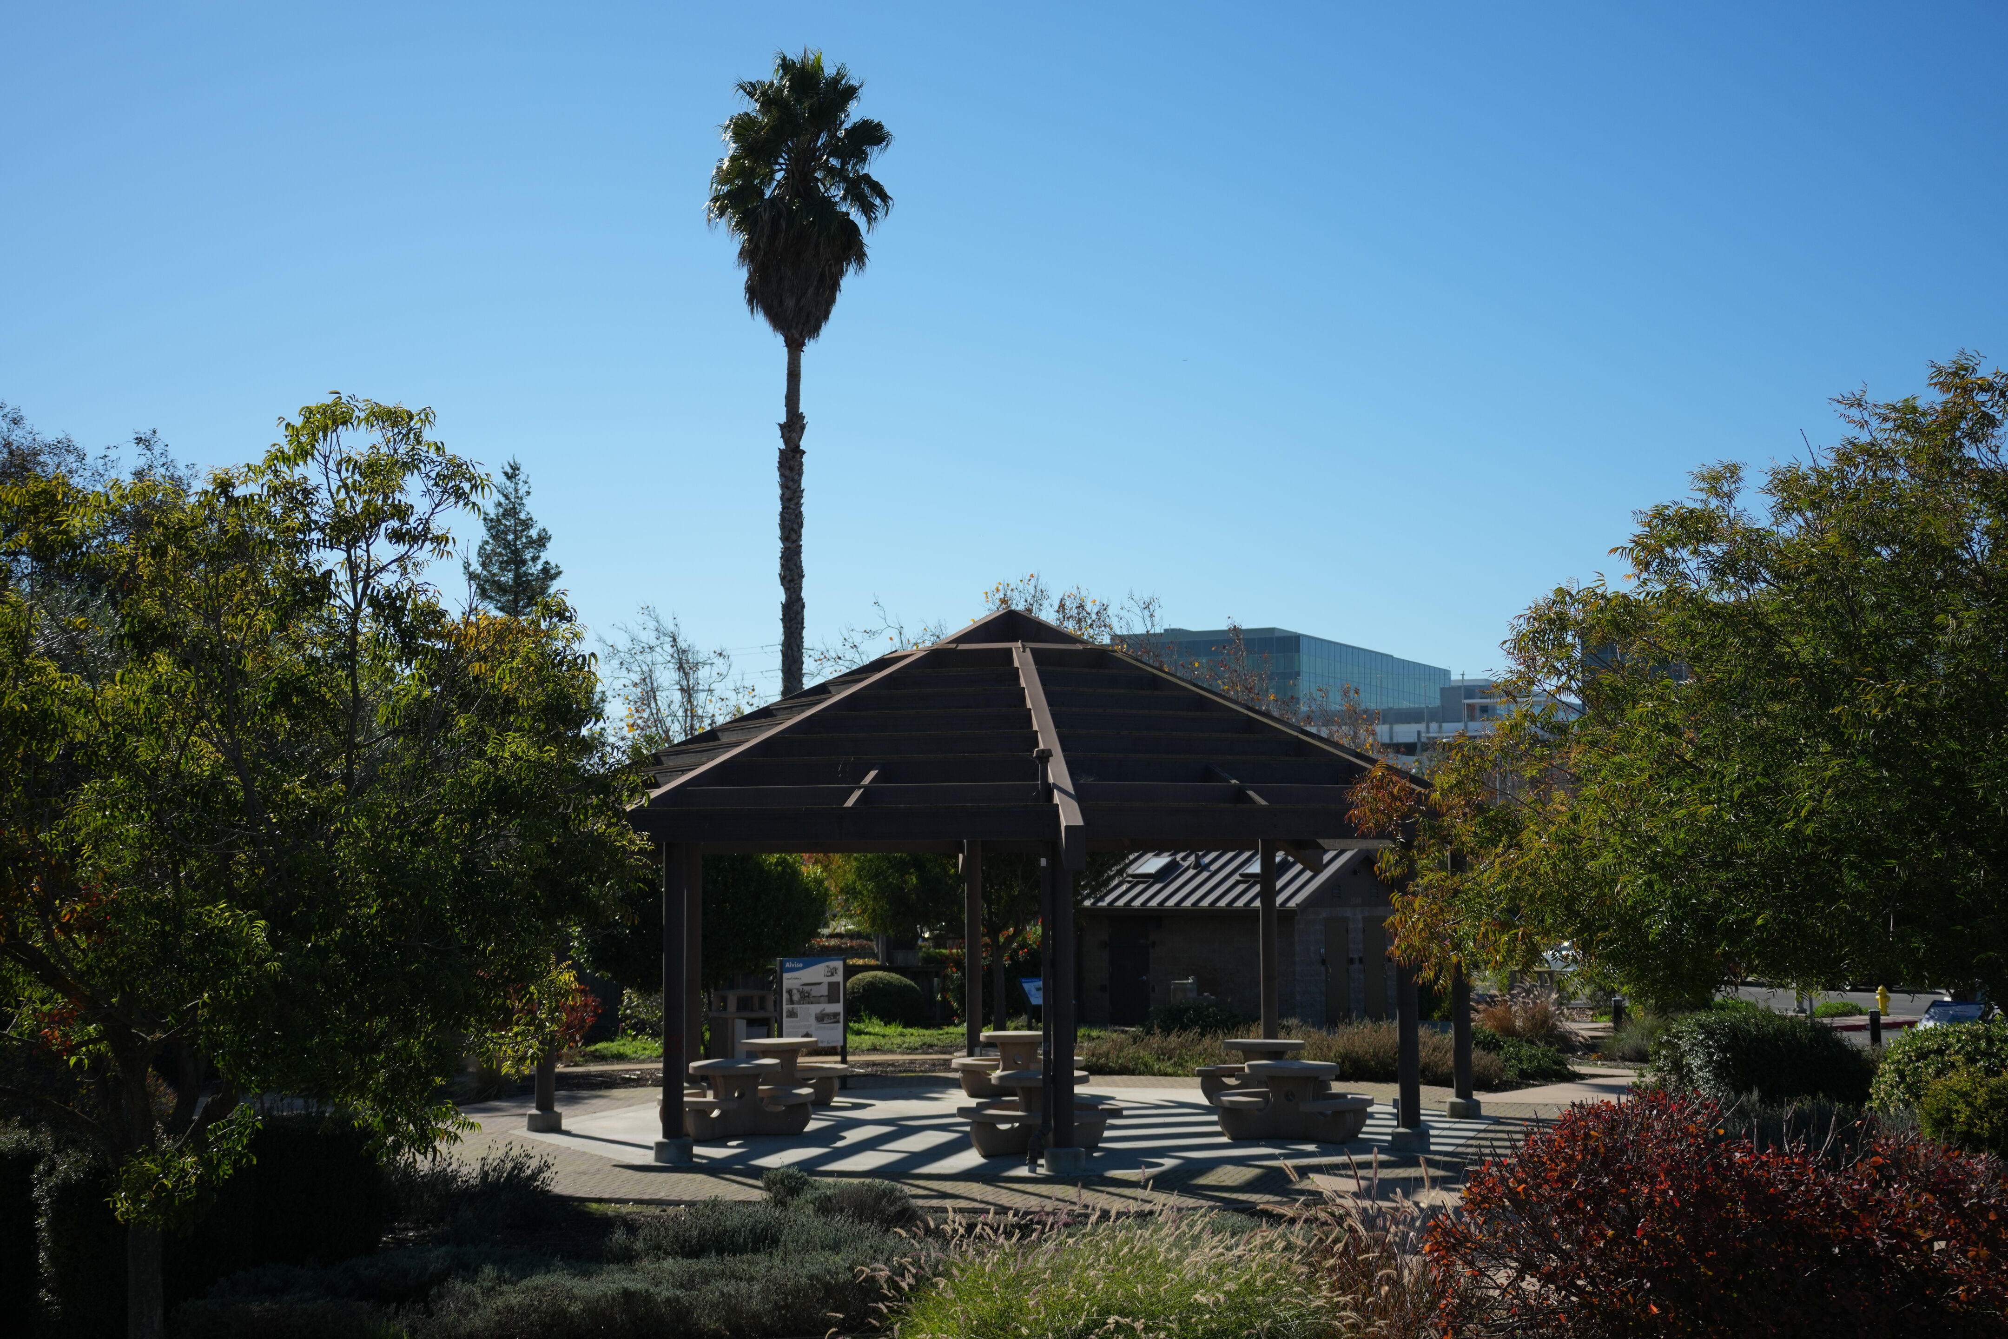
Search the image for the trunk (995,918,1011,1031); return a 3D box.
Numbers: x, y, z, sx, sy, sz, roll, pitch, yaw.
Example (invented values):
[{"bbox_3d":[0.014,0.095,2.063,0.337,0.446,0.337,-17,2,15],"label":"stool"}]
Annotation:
[{"bbox_3d":[-0.014,5.627,49.205,0.280,2.200,0.280,0,-5,0],"label":"trunk"}]

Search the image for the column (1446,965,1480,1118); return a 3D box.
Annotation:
[{"bbox_3d":[5.366,3.683,31.391,0.380,3.100,0.380,0,-5,-5],"label":"column"}]

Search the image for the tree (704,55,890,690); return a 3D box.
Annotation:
[{"bbox_3d":[-4.696,-3.301,60.475,4.100,21.900,4.100,0,-5,0],"label":"tree"}]

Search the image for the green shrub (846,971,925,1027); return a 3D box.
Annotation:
[{"bbox_3d":[-2.329,6.484,52.647,1.620,1.100,1.550,0,-5,0],"label":"green shrub"}]

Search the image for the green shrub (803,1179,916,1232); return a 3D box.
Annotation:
[{"bbox_3d":[-1.140,4.182,21.029,0.920,0.500,0.850,0,-5,0],"label":"green shrub"}]

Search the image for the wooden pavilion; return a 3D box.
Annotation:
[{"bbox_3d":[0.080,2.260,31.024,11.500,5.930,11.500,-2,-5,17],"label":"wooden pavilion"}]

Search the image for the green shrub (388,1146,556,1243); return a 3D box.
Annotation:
[{"bbox_3d":[-4.067,4.030,20.441,1.270,0.740,1.050,0,-5,0],"label":"green shrub"}]

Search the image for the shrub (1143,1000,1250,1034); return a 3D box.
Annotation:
[{"bbox_3d":[3.521,6.284,48.647,2.000,0.800,1.500,0,-5,0],"label":"shrub"}]

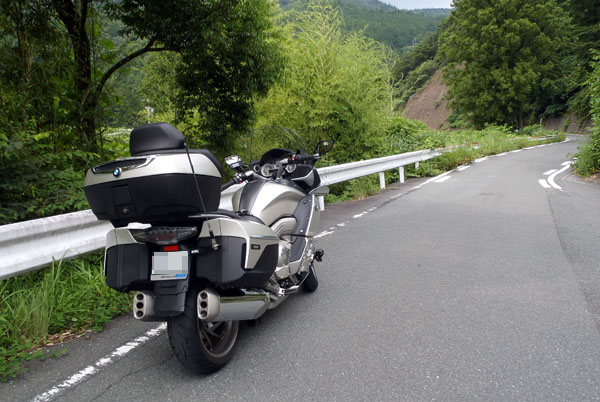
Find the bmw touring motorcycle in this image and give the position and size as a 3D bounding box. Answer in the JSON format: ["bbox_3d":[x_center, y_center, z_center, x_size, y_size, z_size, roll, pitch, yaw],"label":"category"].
[{"bbox_3d":[-0.328,0.191,3.452,1.000,1.470,2.490,-2,6,22],"label":"bmw touring motorcycle"}]

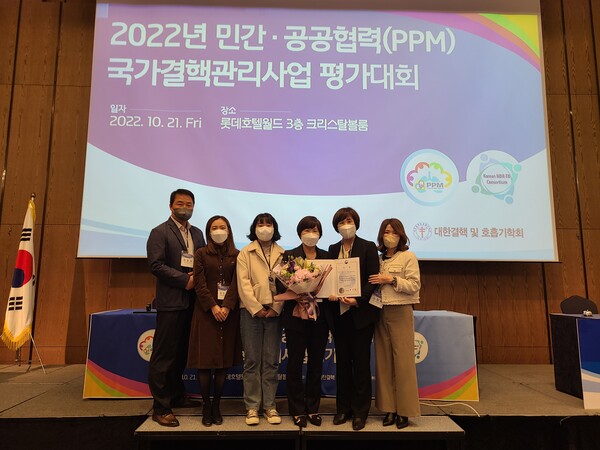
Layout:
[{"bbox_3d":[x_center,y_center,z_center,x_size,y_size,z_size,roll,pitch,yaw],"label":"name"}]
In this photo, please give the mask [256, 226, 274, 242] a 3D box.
[{"bbox_3d":[-0.272,0.071,3.557,0.142,0.118,0.085,1,-8,-4],"label":"mask"}]

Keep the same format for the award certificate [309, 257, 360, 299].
[{"bbox_3d":[0.262,0.401,3.378,0.420,0.300,0.100,-8,-19,14],"label":"award certificate"}]

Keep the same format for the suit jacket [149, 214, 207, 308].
[{"bbox_3d":[-0.968,0.311,3.592,0.500,0.740,0.310,4,-9,-25],"label":"suit jacket"}]

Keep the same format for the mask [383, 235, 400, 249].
[{"bbox_3d":[0.717,0.130,3.518,0.135,0.108,0.085,-7,-9,21],"label":"mask"}]

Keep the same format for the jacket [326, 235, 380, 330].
[{"bbox_3d":[0.426,0.449,3.522,0.460,0.720,0.290,-2,-9,15],"label":"jacket"}]

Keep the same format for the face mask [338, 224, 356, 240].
[{"bbox_3d":[0.372,0.059,3.528,0.140,0.115,0.085,-4,-8,-1],"label":"face mask"}]

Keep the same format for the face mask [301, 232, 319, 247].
[{"bbox_3d":[0.080,0.118,3.540,0.140,0.105,0.085,7,-8,-4],"label":"face mask"}]

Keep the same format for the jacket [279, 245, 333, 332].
[{"bbox_3d":[0.051,0.498,3.535,0.440,0.680,0.280,0,-8,0],"label":"jacket"}]

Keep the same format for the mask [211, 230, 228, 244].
[{"bbox_3d":[-0.633,0.095,3.543,0.138,0.108,0.085,1,-8,-8],"label":"mask"}]

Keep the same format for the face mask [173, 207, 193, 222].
[{"bbox_3d":[-0.935,-0.082,3.619,0.148,0.105,0.090,1,-9,-20],"label":"face mask"}]

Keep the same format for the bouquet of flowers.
[{"bbox_3d":[0.011,0.466,3.307,0.420,0.460,0.270,0,-8,0],"label":"bouquet of flowers"}]

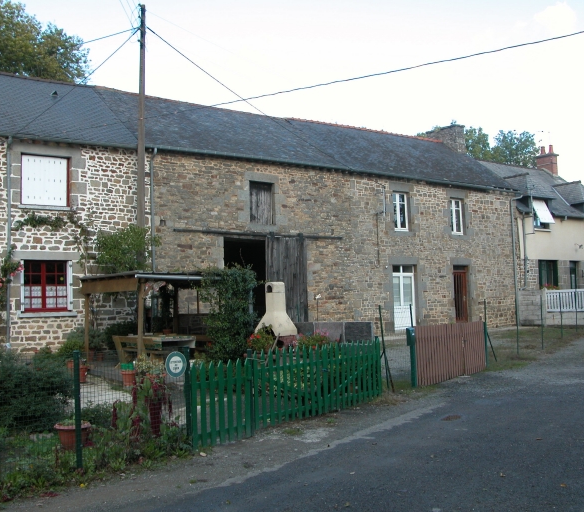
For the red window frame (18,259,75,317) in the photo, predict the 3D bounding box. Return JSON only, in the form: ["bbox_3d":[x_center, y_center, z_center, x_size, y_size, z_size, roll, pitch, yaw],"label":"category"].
[{"bbox_3d":[-6.318,0.823,17.774,1.300,1.400,0.180,1,-5,-36],"label":"red window frame"}]

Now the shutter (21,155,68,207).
[{"bbox_3d":[-6.423,-1.955,18.047,1.170,1.280,0.070,1,-5,-36],"label":"shutter"}]

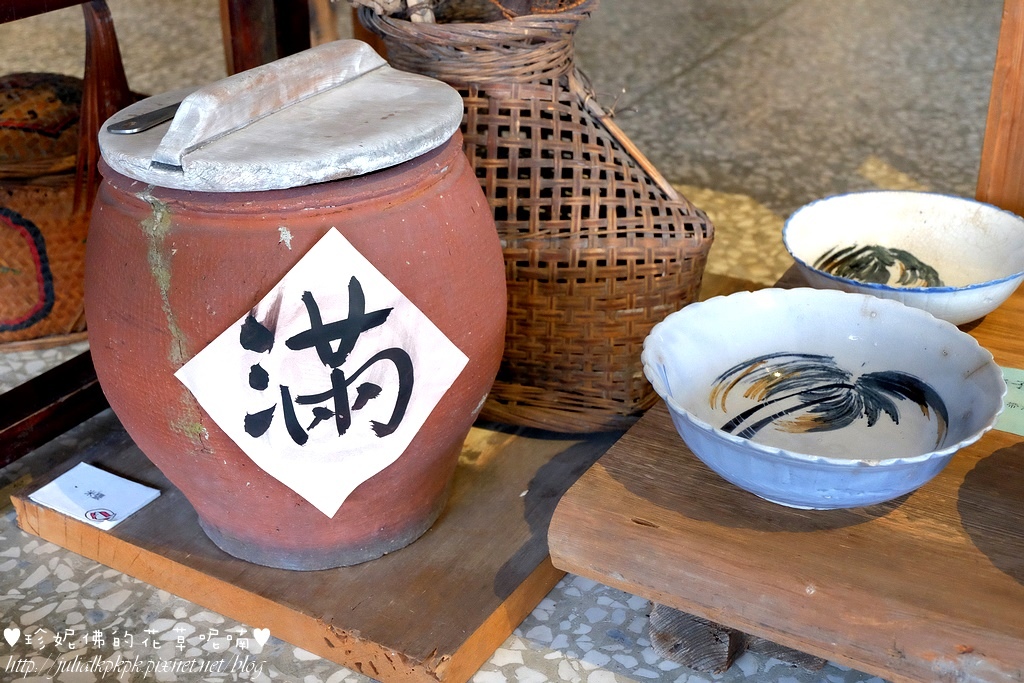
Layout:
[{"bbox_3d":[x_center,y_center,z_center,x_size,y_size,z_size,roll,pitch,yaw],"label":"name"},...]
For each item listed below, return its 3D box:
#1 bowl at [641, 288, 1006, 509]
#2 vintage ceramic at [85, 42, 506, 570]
[{"bbox_3d":[0.222,0.050,0.915,0.252,0.078,0.252,0,28,0],"label":"bowl"},{"bbox_3d":[-0.161,-0.035,0.954,0.316,0.362,0.316,-9,29,-17],"label":"vintage ceramic"}]

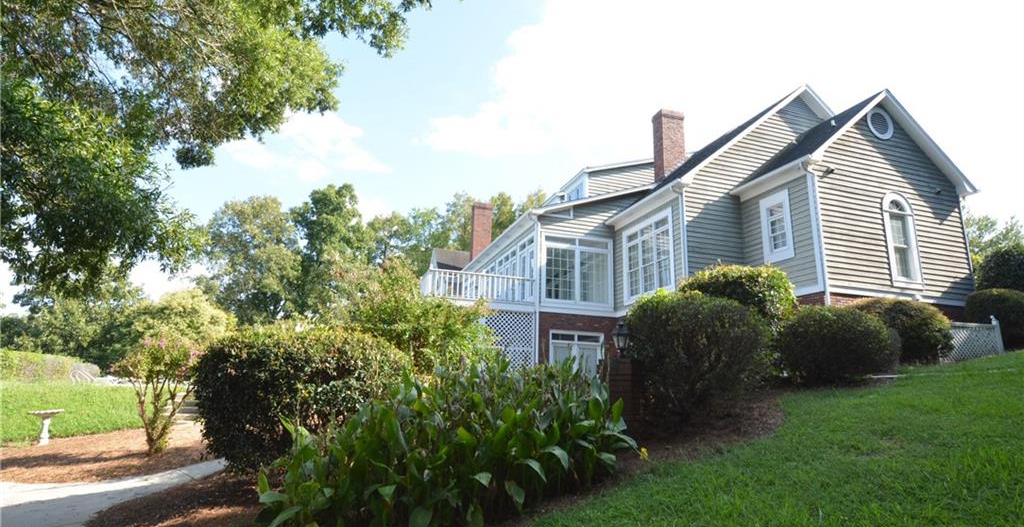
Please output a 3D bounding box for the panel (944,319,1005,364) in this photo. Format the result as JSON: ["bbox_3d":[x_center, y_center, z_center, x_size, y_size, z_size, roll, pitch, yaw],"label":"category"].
[{"bbox_3d":[9.448,1.587,10.554,1.945,0.970,0.090,6,-14,-17],"label":"panel"}]

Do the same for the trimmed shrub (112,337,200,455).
[{"bbox_3d":[-6.721,2.448,9.567,1.374,2.140,1.374,10,-16,-33],"label":"trimmed shrub"}]

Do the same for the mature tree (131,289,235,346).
[{"bbox_3d":[-14.504,3.351,22.995,3.892,4.385,3.892,10,-16,-31],"label":"mature tree"}]

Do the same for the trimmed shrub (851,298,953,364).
[{"bbox_3d":[6.770,1.200,9.058,1.423,1.152,1.500,-8,-16,36],"label":"trimmed shrub"}]

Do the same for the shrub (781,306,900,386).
[{"bbox_3d":[4.793,1.216,7.635,1.500,1.145,1.450,-6,-16,31],"label":"shrub"}]

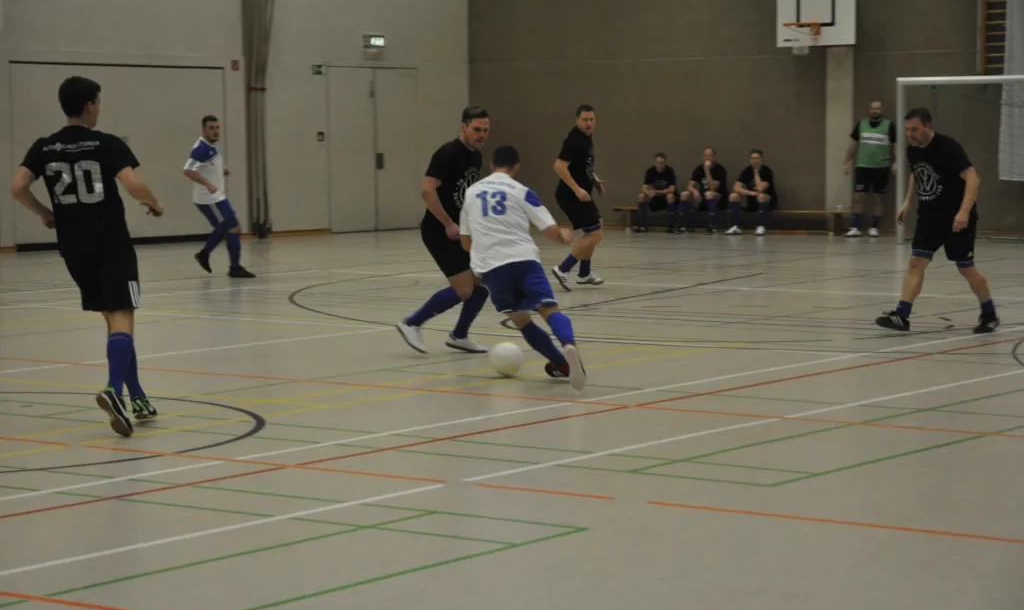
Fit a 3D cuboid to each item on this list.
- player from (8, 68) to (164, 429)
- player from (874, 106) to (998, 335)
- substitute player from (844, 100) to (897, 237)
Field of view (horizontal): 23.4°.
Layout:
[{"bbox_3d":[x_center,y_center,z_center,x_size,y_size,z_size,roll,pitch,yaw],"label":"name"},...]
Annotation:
[{"bbox_3d":[-2.302,-0.289,13.400,0.740,1.863,0.620,1,5,23],"label":"player"},{"bbox_3d":[3.254,-0.646,18.900,0.700,1.688,0.760,4,6,45],"label":"player"},{"bbox_3d":[4.932,-1.858,34.000,0.680,1.842,0.380,1,4,15],"label":"substitute player"}]

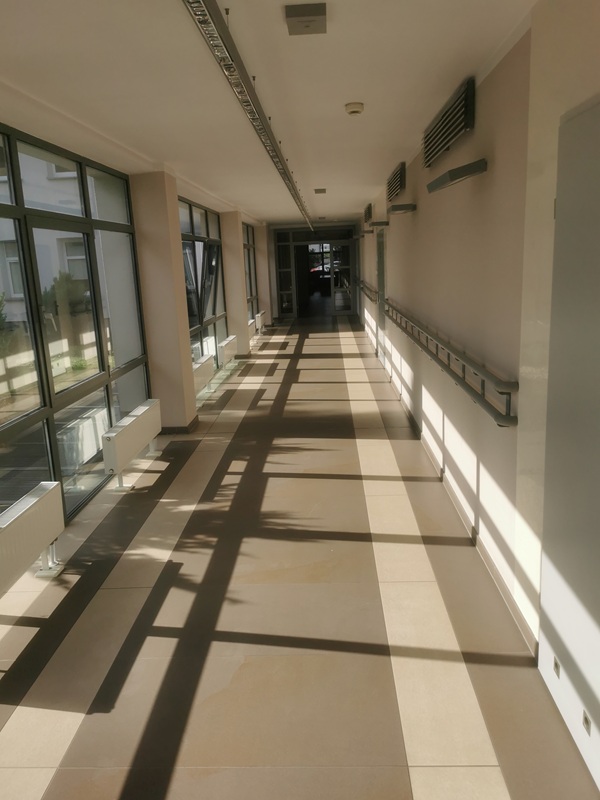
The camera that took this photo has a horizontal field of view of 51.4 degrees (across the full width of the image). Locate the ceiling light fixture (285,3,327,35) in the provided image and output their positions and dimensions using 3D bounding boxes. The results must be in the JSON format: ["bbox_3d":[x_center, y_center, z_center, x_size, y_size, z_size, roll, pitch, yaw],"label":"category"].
[{"bbox_3d":[0.027,-1.444,2.371,0.148,0.042,0.185,-2,13,3],"label":"ceiling light fixture"}]

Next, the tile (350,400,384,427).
[{"bbox_3d":[0.712,0.146,6.723,0.295,0.010,1.210,-2,13,3],"label":"tile"}]

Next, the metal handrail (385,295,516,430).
[{"bbox_3d":[1.026,-0.609,5.442,0.090,0.200,5.640,-2,13,3],"label":"metal handrail"}]

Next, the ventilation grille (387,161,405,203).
[{"bbox_3d":[1.058,-2.380,6.884,0.055,0.260,1.340,-2,13,3],"label":"ventilation grille"}]

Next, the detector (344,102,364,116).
[{"bbox_3d":[0.336,-1.782,3.832,0.107,0.055,0.107,-2,13,3],"label":"detector"}]

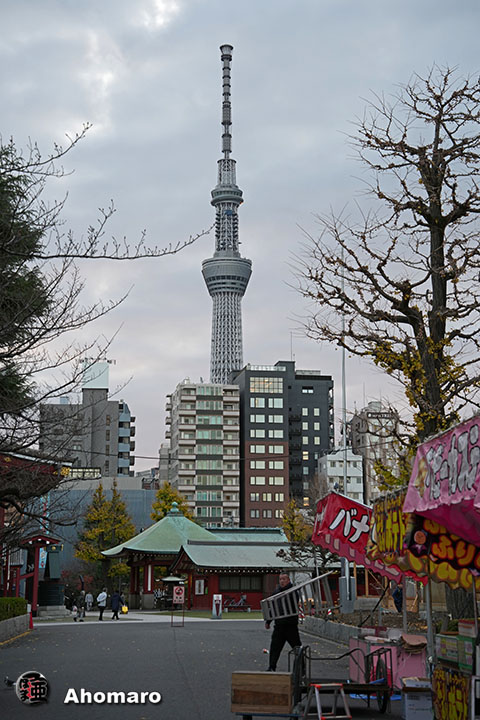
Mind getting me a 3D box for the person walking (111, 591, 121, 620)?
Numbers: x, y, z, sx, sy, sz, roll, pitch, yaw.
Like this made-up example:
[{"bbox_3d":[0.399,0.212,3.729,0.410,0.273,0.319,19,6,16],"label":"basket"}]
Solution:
[{"bbox_3d":[-6.417,12.688,65.078,0.480,1.520,0.420,-9,-14,39],"label":"person walking"}]

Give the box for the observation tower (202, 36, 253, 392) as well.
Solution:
[{"bbox_3d":[-14.449,-58.117,1422.241,64.000,634.000,64.000,0,-10,0],"label":"observation tower"}]

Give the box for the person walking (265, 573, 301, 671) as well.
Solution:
[{"bbox_3d":[0.793,4.756,22.873,0.560,1.760,0.560,7,-13,-34],"label":"person walking"}]

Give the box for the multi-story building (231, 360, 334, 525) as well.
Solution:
[{"bbox_3d":[10.088,25.331,267.395,21.500,50.200,22.000,2,-11,-9],"label":"multi-story building"}]

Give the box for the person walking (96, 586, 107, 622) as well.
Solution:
[{"bbox_3d":[-7.026,12.458,64.273,0.450,1.660,0.500,10,-15,-44],"label":"person walking"}]

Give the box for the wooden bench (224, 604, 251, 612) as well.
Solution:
[{"bbox_3d":[-0.129,16.886,85.352,1.800,0.440,0.450,0,-10,0],"label":"wooden bench"}]

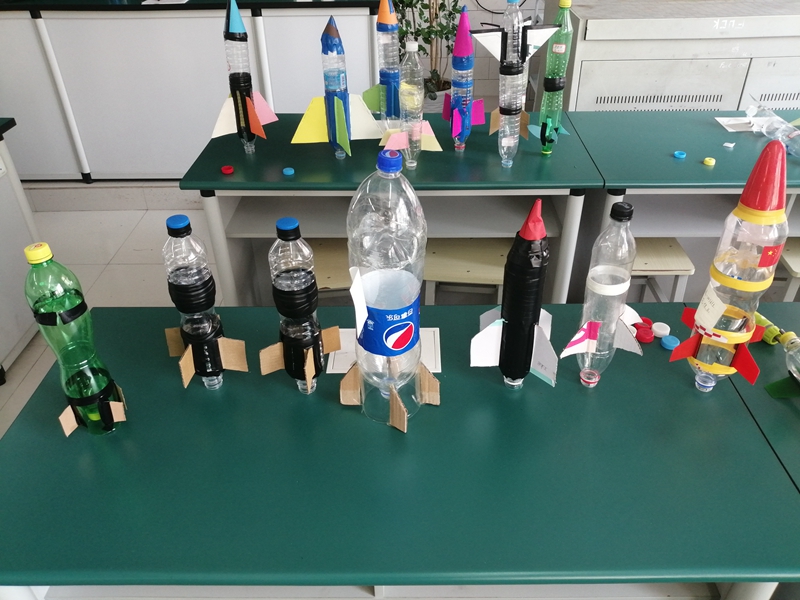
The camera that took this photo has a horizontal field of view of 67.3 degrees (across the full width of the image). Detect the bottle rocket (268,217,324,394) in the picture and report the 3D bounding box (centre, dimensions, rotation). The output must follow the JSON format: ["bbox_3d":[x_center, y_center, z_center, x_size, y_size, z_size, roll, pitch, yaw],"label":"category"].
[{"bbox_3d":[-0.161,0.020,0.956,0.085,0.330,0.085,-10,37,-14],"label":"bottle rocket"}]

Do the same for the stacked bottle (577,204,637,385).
[{"bbox_3d":[0.298,0.007,0.873,0.065,0.308,0.065,-1,34,1],"label":"stacked bottle"}]

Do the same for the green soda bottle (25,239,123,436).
[{"bbox_3d":[-0.487,0.067,0.897,0.100,0.332,0.095,-13,37,-20],"label":"green soda bottle"}]

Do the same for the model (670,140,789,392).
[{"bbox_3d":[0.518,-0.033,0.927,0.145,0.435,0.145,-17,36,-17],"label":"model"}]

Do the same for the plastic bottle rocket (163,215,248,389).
[{"bbox_3d":[-0.326,0.016,0.967,0.140,0.327,0.140,11,36,12],"label":"plastic bottle rocket"}]

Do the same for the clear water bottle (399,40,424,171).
[{"bbox_3d":[0.033,-0.510,1.601,0.066,0.327,0.066,0,34,0],"label":"clear water bottle"}]

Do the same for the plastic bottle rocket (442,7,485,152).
[{"bbox_3d":[0.176,-0.611,1.693,0.120,0.392,0.120,8,35,12],"label":"plastic bottle rocket"}]

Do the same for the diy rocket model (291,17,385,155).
[{"bbox_3d":[-0.175,-0.573,1.653,0.235,0.373,0.220,-5,34,-7],"label":"diy rocket model"}]

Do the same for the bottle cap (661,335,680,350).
[{"bbox_3d":[0.508,0.080,1.127,0.033,0.014,0.033,0,36,1],"label":"bottle cap"}]

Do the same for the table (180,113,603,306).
[{"bbox_3d":[-0.012,-0.191,2.178,1.210,0.780,0.590,0,36,1],"label":"table"}]

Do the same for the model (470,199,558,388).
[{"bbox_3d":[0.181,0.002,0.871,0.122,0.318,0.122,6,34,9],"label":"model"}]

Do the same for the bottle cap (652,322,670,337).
[{"bbox_3d":[0.458,0.051,1.049,0.031,0.013,0.031,0,34,0],"label":"bottle cap"}]

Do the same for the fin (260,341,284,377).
[{"bbox_3d":[-0.186,0.086,0.877,0.038,0.047,0.005,-18,38,-24],"label":"fin"}]

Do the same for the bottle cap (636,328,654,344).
[{"bbox_3d":[0.467,0.069,1.143,0.033,0.014,0.033,0,36,1],"label":"bottle cap"}]

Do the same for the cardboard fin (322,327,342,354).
[{"bbox_3d":[-0.116,0.068,1.016,0.040,0.054,0.005,-14,38,-18],"label":"cardboard fin"}]

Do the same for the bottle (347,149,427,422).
[{"bbox_3d":[-0.015,0.003,0.871,0.110,0.454,0.110,1,36,-1],"label":"bottle"}]

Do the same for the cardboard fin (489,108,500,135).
[{"bbox_3d":[0.256,-0.481,1.619,0.034,0.066,0.005,-3,34,-5],"label":"cardboard fin"}]

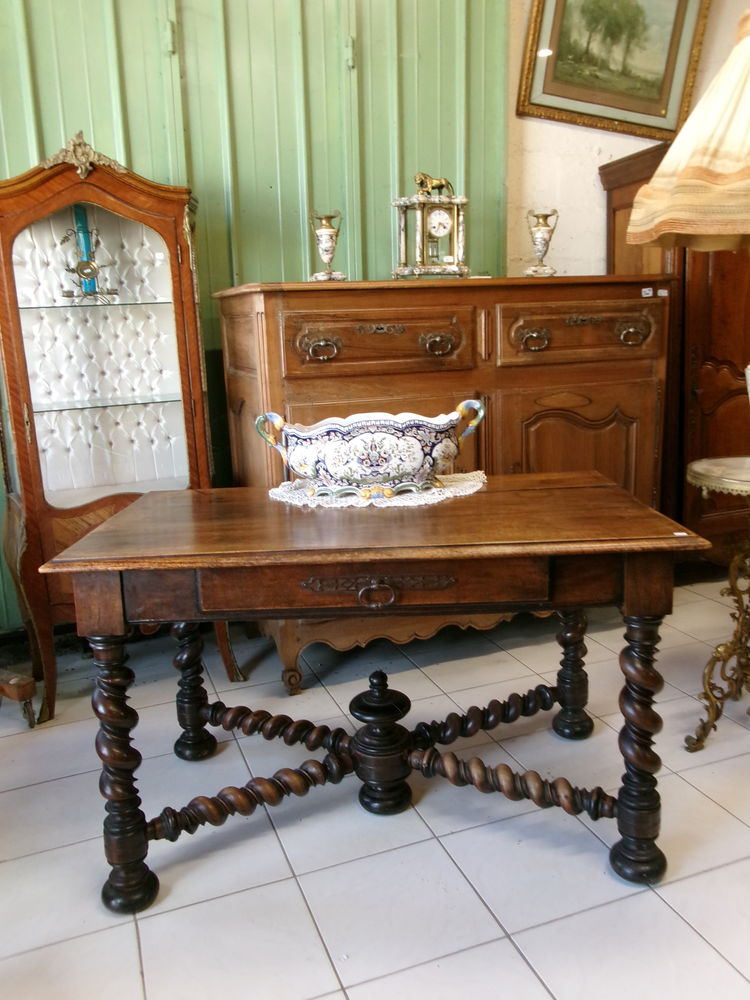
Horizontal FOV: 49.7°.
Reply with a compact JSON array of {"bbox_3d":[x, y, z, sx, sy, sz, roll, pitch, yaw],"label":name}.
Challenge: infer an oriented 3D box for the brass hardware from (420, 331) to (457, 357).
[{"bbox_3d":[0.196,-0.487,2.533,0.121,0.071,0.032,-6,13,-17],"label":"brass hardware"}]

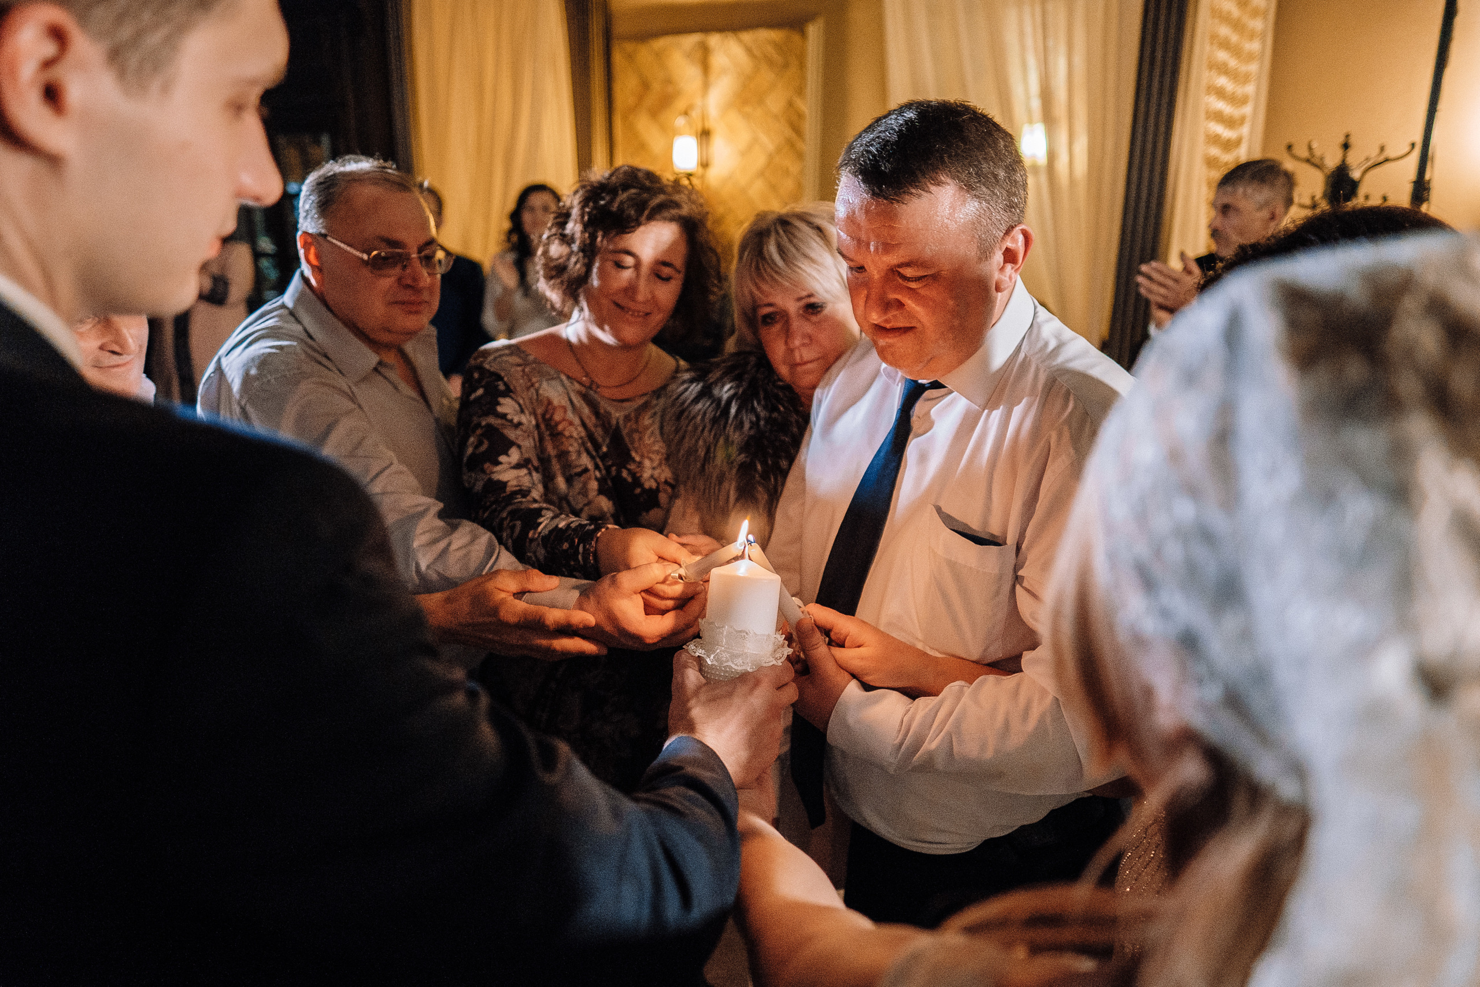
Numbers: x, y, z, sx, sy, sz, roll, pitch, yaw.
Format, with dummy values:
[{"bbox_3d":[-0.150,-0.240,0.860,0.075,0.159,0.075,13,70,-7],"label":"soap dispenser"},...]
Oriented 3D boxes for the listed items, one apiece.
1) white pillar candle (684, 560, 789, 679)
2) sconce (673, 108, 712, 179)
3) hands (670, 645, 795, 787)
[{"bbox_3d":[0.000,0.124,0.920,0.090,0.124,0.090,5,6,-1],"label":"white pillar candle"},{"bbox_3d":[-0.214,-1.559,4.400,0.110,0.295,0.190,7,15,23],"label":"sconce"},{"bbox_3d":[-0.005,0.201,0.885,0.105,0.098,0.125,5,15,17],"label":"hands"}]

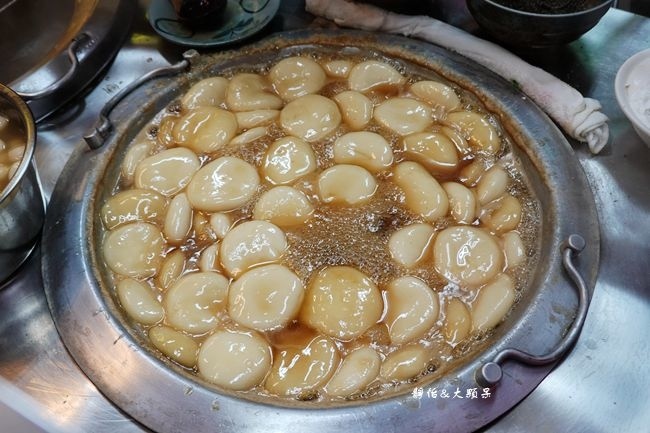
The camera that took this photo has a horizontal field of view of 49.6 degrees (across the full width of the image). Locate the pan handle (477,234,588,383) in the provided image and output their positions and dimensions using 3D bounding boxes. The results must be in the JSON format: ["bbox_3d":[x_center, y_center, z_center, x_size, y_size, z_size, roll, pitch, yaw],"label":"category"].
[{"bbox_3d":[0.197,0.088,0.614,0.051,0.019,0.177,36,61,13],"label":"pan handle"}]

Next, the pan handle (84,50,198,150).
[{"bbox_3d":[-0.213,-0.140,0.809,0.051,0.019,0.178,21,55,32],"label":"pan handle"}]

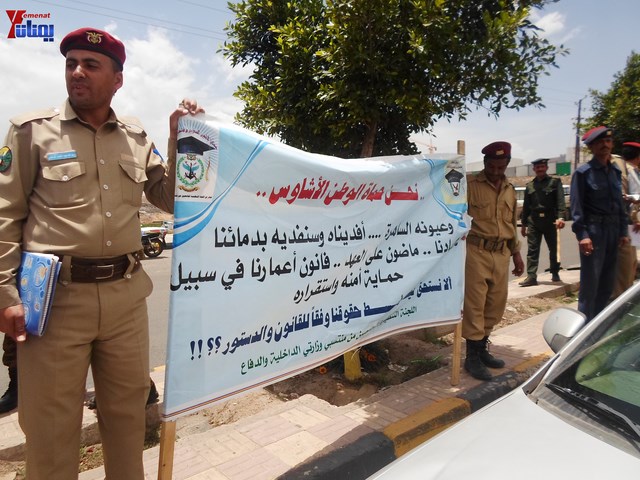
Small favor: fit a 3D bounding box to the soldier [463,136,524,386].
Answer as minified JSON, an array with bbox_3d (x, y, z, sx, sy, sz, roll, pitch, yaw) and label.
[{"bbox_3d":[1.296,0.131,3.494,0.520,1.720,0.370,-3,8,-22],"label":"soldier"}]

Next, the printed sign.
[{"bbox_3d":[0.203,0.066,2.462,2.120,1.180,0.120,-6,9,-42],"label":"printed sign"}]

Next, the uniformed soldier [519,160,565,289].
[{"bbox_3d":[3.172,-0.229,6.575,0.620,1.620,0.400,4,8,30],"label":"uniformed soldier"}]

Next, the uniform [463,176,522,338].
[{"bbox_3d":[1.296,0.132,3.494,0.500,1.290,0.340,-3,8,-22],"label":"uniform"}]

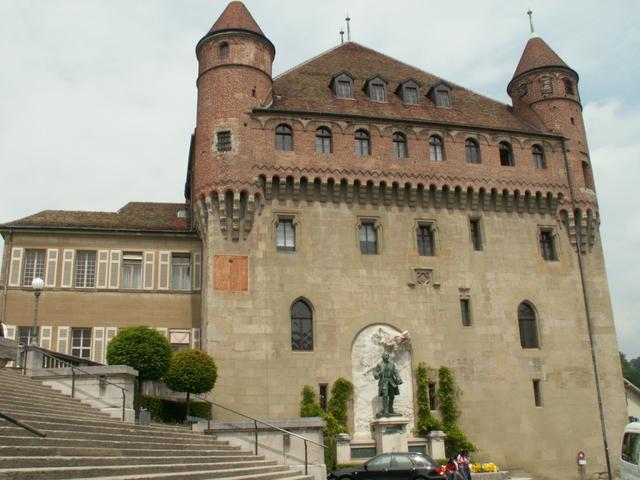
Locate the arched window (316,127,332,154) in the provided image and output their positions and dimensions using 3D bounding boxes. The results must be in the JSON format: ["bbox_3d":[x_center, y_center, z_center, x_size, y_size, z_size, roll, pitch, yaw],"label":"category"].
[{"bbox_3d":[0.214,-5.288,34.359,0.886,1.617,0.250,2,-16,-16],"label":"arched window"}]

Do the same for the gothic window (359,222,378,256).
[{"bbox_3d":[2.581,-0.152,34.230,1.021,1.901,0.300,2,-16,-16],"label":"gothic window"}]

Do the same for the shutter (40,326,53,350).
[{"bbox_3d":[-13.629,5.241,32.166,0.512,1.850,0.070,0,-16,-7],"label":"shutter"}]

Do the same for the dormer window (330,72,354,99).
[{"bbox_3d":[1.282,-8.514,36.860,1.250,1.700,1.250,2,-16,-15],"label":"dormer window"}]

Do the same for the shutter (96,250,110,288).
[{"bbox_3d":[-11.434,1.551,34.113,0.525,2.038,0.060,2,-16,-14],"label":"shutter"}]

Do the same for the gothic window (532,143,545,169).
[{"bbox_3d":[11.714,-4.430,34.710,0.740,1.454,0.250,2,-19,-13],"label":"gothic window"}]

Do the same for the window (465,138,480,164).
[{"bbox_3d":[8.364,-4.842,35.556,0.948,1.562,0.300,2,-16,-15],"label":"window"}]

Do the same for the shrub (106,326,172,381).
[{"bbox_3d":[-6.989,4.424,25.000,2.450,2.150,2.450,2,-16,-14],"label":"shrub"}]

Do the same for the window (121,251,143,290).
[{"bbox_3d":[-9.779,1.622,33.811,1.014,1.949,0.200,0,-16,-7],"label":"window"}]

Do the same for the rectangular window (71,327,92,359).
[{"bbox_3d":[-11.324,5.027,30.731,0.919,1.840,0.200,2,-16,-13],"label":"rectangular window"}]

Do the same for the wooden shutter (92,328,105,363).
[{"bbox_3d":[-10.952,5.335,32.027,0.550,2.050,0.060,2,-19,-12],"label":"wooden shutter"}]

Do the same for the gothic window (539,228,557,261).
[{"bbox_3d":[12.617,0.325,35.893,1.083,1.729,0.300,2,-16,-15],"label":"gothic window"}]

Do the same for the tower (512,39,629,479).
[{"bbox_3d":[14.256,-0.323,37.887,4.400,26.700,4.400,2,-16,-15],"label":"tower"}]

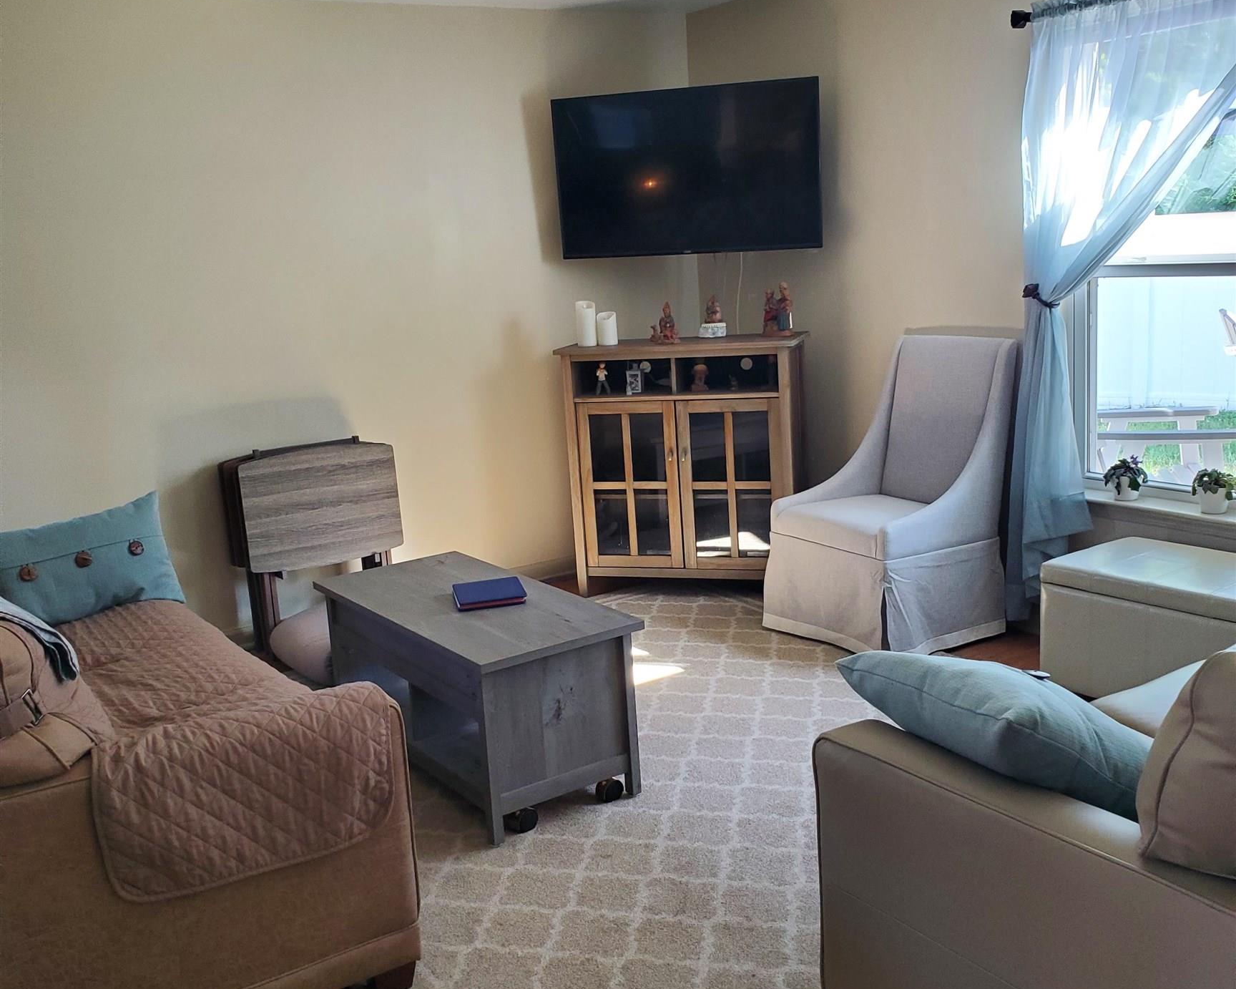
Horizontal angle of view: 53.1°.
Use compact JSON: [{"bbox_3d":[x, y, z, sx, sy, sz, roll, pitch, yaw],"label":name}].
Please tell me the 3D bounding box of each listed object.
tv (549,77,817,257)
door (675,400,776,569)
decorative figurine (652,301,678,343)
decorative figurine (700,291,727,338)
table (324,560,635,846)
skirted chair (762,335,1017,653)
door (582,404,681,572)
[{"bbox_3d":[0.286,-1.326,5.103,1.110,0.648,0.070,0,16,17],"label":"tv"},{"bbox_3d":[0.457,-0.036,5.023,0.408,0.703,0.025,0,13,15],"label":"door"},{"bbox_3d":[0.200,-0.709,5.128,0.107,0.163,0.075,0,13,15],"label":"decorative figurine"},{"bbox_3d":[0.406,-0.757,5.236,0.107,0.185,0.085,0,13,15],"label":"decorative figurine"},{"bbox_3d":[-0.430,0.553,3.685,0.497,0.498,1.088,-12,15,-34],"label":"table"},{"bbox_3d":[0.974,-0.006,4.521,0.650,1.065,0.620,-10,14,-29],"label":"skirted chair"},{"bbox_3d":[0.055,-0.036,5.131,0.415,0.703,0.025,0,13,15],"label":"door"}]

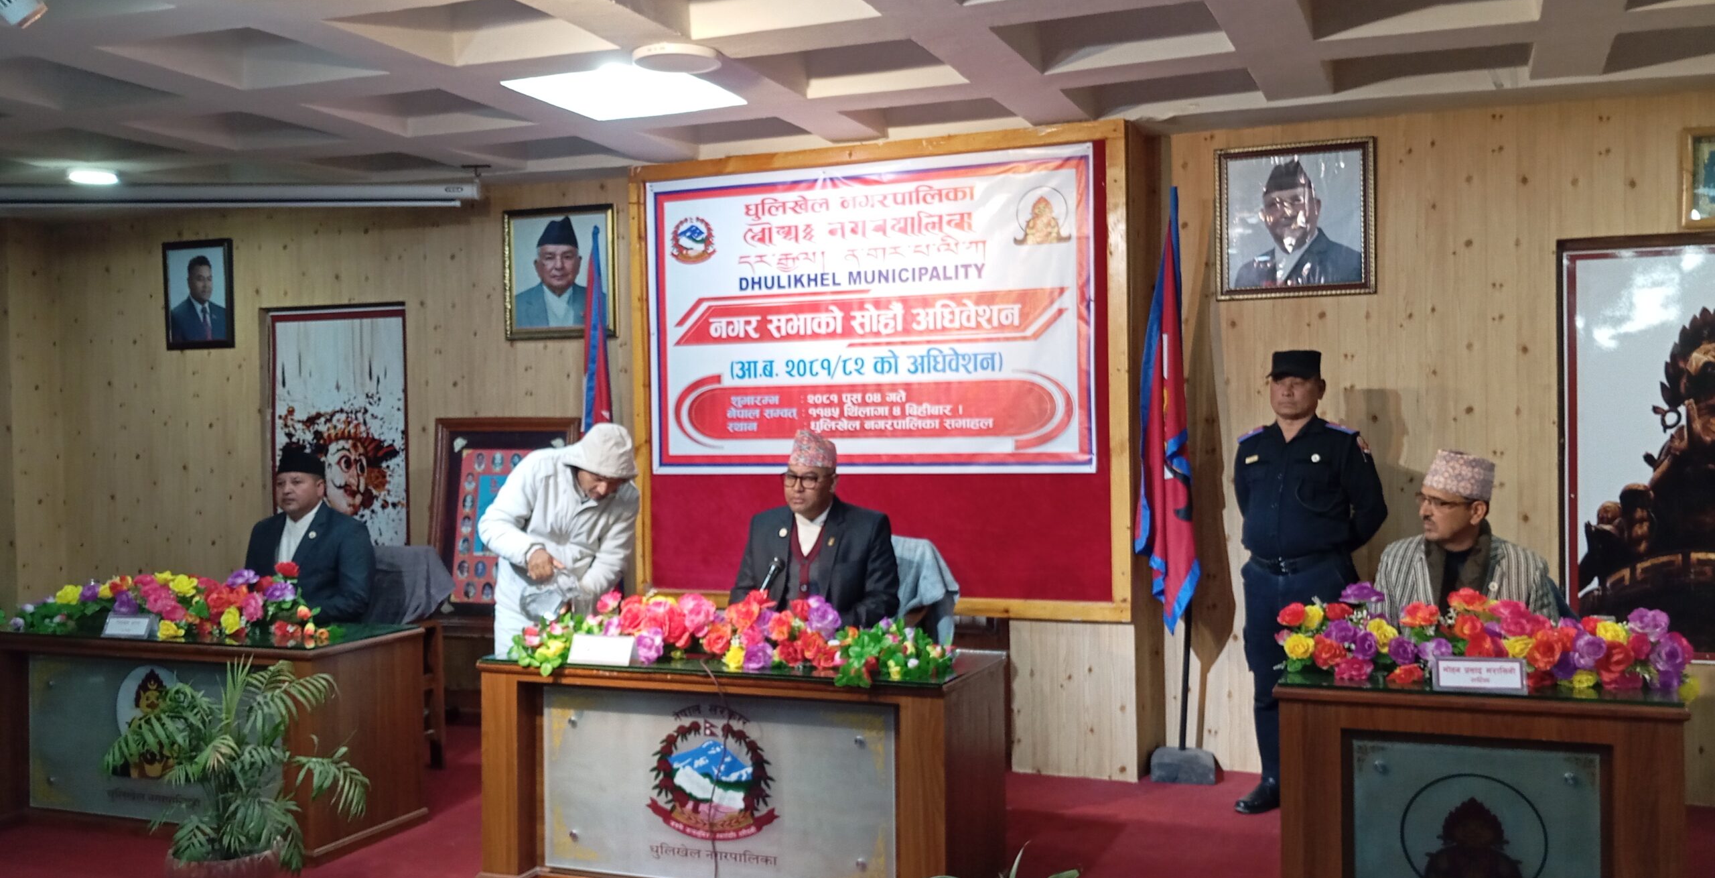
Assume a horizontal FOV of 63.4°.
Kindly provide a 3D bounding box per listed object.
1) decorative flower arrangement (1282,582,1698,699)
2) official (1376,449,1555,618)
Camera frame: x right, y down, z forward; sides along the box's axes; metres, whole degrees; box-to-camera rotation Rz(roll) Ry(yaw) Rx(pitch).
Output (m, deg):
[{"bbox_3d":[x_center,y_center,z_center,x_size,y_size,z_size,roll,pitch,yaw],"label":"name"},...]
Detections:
[{"bbox_3d":[1.563,0.521,3.518,0.950,0.230,0.270,-1,0,20],"label":"decorative flower arrangement"},{"bbox_3d":[1.771,0.708,4.029,0.560,1.360,0.720,-1,0,27],"label":"official"}]

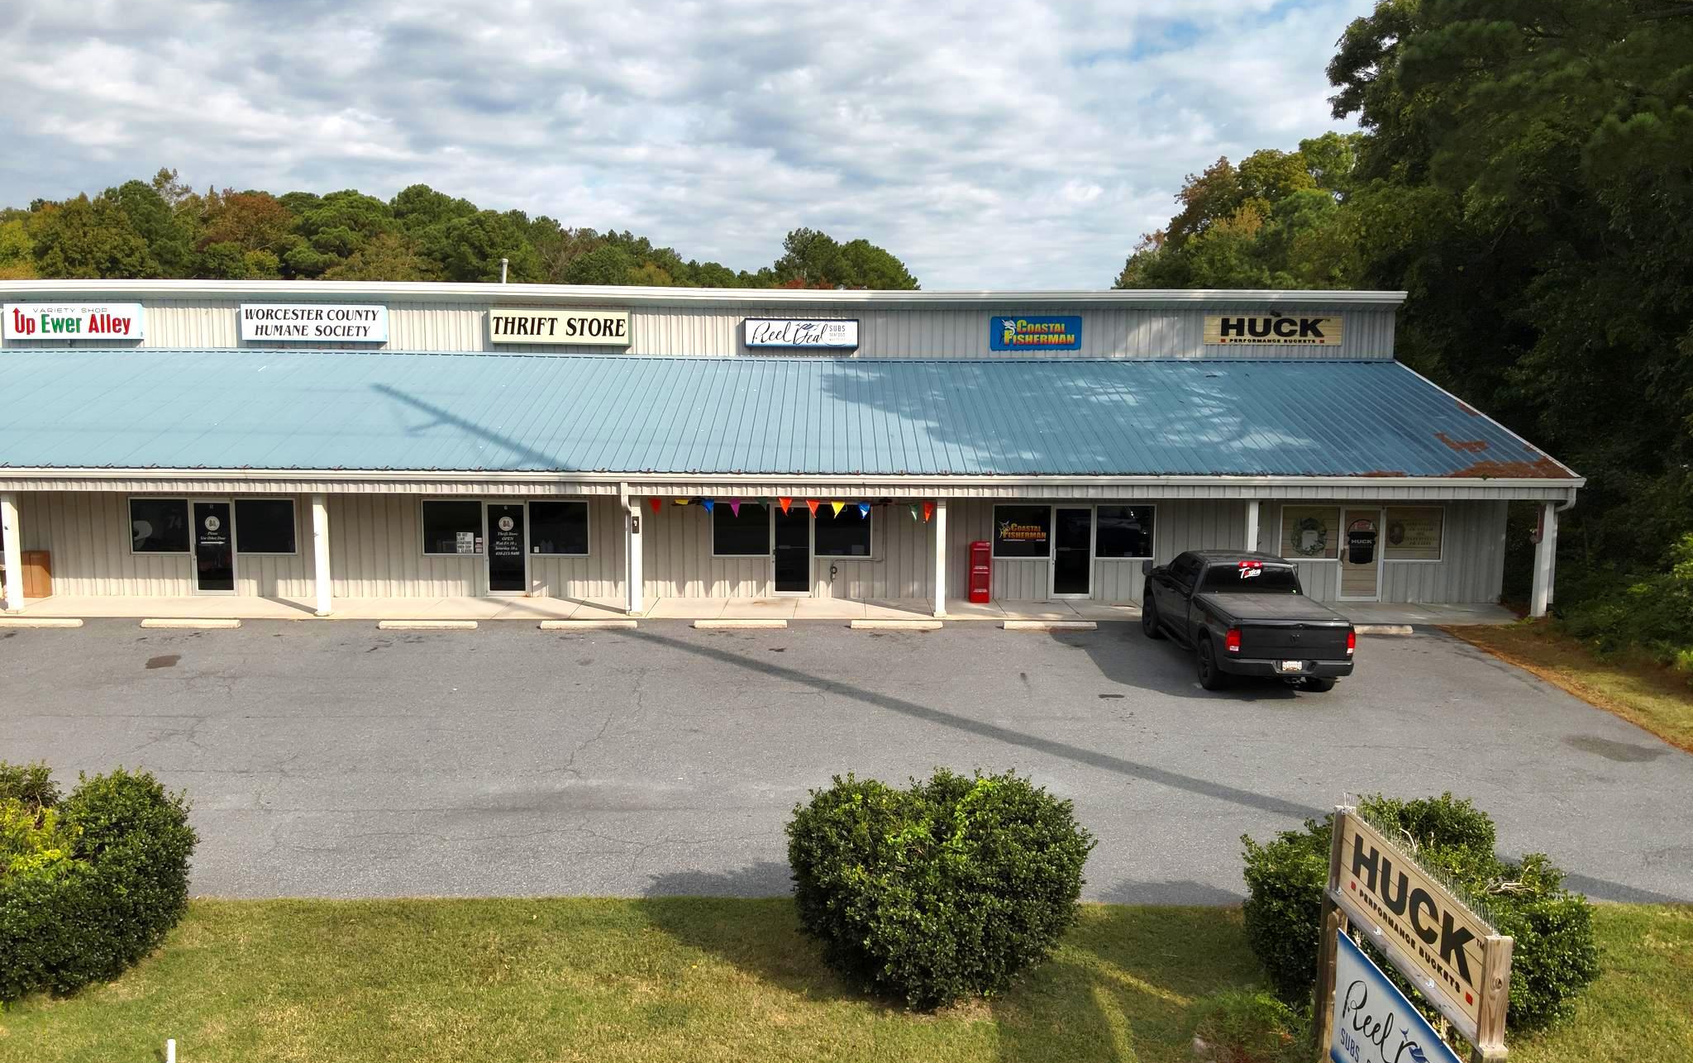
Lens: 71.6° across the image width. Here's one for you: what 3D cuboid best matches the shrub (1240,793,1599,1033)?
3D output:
[{"bbox_3d":[4.660,3.063,9.700,2.550,1.580,2.350,0,7,0],"label":"shrub"}]

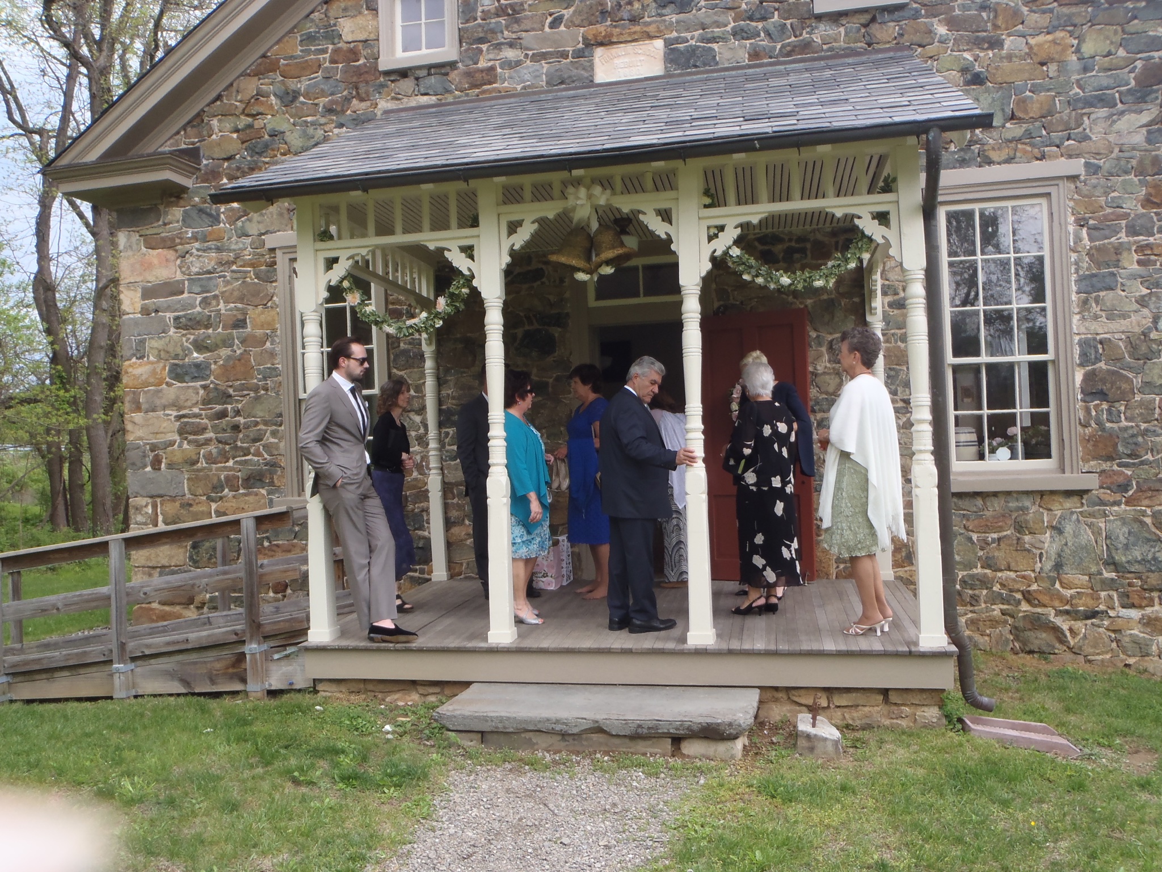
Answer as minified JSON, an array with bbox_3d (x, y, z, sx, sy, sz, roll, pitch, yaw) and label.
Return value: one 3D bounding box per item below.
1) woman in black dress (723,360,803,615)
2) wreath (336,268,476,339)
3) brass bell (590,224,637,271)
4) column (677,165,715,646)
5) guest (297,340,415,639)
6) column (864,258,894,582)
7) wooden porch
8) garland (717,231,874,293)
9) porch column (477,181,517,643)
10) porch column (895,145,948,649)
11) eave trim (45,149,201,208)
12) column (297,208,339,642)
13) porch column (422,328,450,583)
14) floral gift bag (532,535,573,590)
[{"bbox_3d":[1.192,0.327,6.153,0.490,1.626,0.370,-2,0,-22],"label":"woman in black dress"},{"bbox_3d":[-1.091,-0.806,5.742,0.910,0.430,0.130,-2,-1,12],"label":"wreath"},{"bbox_3d":[0.161,-1.120,5.469,0.285,0.240,0.285,-20,-8,11],"label":"brass bell"},{"bbox_3d":[0.644,-0.181,5.321,0.141,2.686,0.141,-2,-1,12],"label":"column"},{"bbox_3d":[-1.375,0.316,5.730,0.600,1.839,0.500,-2,-2,7],"label":"guest"},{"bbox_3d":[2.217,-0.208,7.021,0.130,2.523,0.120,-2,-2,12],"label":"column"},{"bbox_3d":[0.349,1.280,6.377,3.754,0.240,2.252,-2,0,11],"label":"wooden porch"},{"bbox_3d":[1.200,-0.960,5.260,0.860,0.320,0.130,-2,-1,12],"label":"garland"},{"bbox_3d":[-0.496,-0.151,5.603,0.145,2.726,0.145,-2,0,11],"label":"porch column"},{"bbox_3d":[1.826,-0.227,5.072,0.141,2.686,0.141,-2,-1,12],"label":"porch column"},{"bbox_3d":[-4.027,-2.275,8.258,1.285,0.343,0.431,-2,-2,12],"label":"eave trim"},{"bbox_3d":[-1.629,-0.084,5.800,0.141,2.666,0.141,-2,-1,12],"label":"column"},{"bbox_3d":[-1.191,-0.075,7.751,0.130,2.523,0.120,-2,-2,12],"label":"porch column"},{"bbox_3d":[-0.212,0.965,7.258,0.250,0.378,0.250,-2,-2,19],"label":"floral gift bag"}]

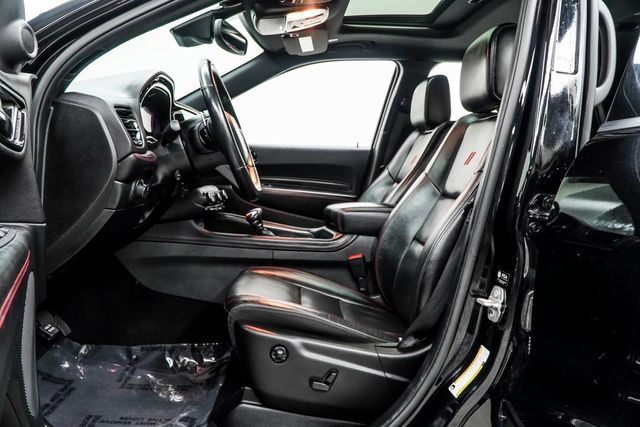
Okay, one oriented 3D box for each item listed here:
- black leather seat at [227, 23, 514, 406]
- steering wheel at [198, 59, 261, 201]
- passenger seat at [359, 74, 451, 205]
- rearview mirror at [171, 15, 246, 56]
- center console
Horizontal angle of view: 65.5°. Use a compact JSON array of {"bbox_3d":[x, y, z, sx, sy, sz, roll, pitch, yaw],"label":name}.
[{"bbox_3d":[0.155,-0.011,1.327,0.800,0.950,0.560,1,5,-1],"label":"black leather seat"},{"bbox_3d":[-0.250,-0.209,1.302,0.100,0.385,0.385,-19,5,1],"label":"steering wheel"},{"bbox_3d":[0.144,-0.102,2.092,0.800,0.950,0.540,1,5,-1],"label":"passenger seat"},{"bbox_3d":[-0.366,-0.569,1.639,0.210,0.105,0.250,2,5,8],"label":"rearview mirror"},{"bbox_3d":[-0.134,0.131,1.718,1.020,0.380,0.290,1,5,-1],"label":"center console"}]

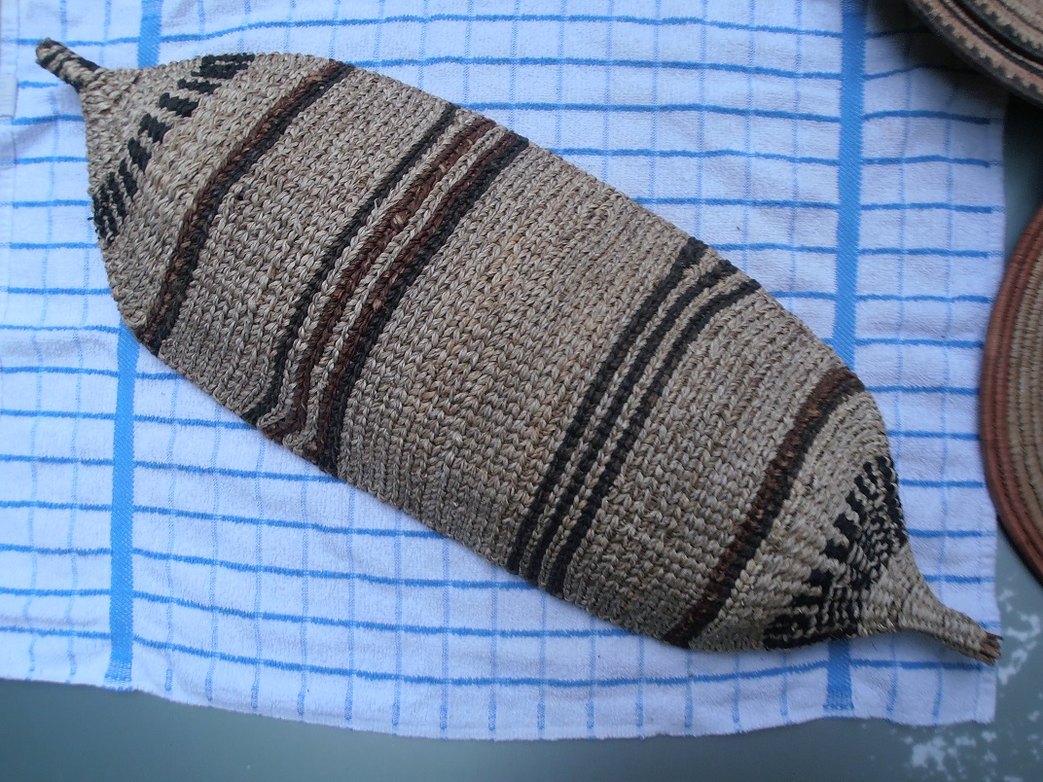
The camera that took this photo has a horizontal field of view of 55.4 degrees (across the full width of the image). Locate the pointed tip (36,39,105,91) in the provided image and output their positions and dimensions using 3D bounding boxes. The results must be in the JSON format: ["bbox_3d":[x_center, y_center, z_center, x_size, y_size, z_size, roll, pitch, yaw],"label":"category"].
[{"bbox_3d":[-0.297,-0.214,0.655,0.039,0.017,0.021,32,90,5],"label":"pointed tip"}]

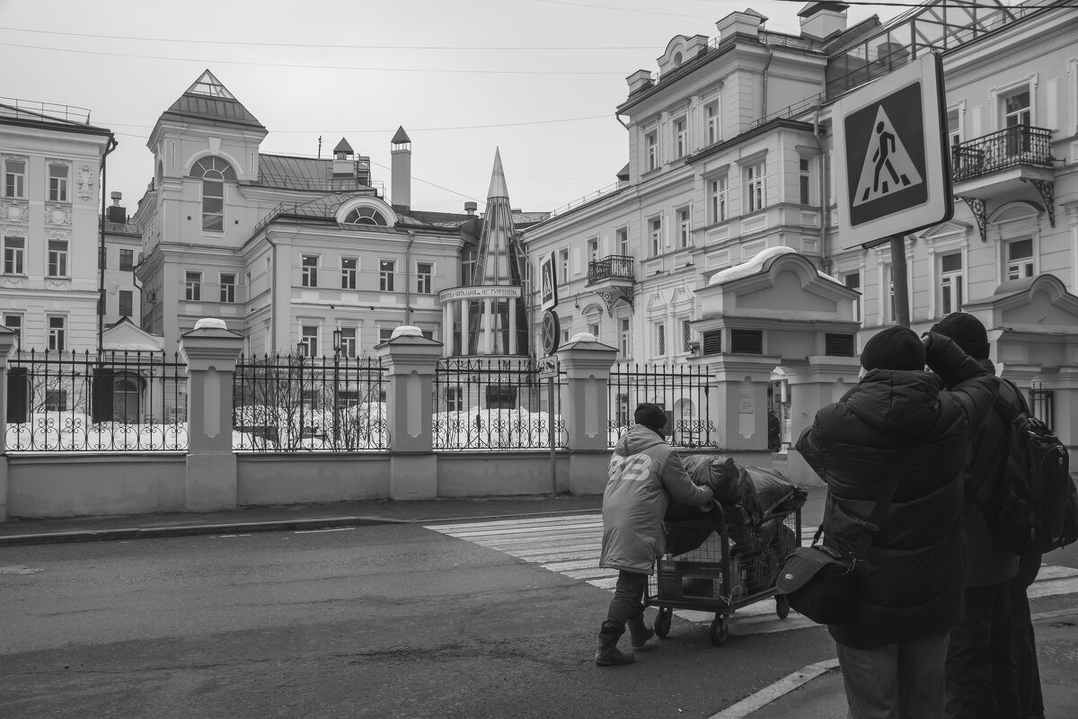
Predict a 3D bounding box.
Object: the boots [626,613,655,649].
[{"bbox_3d":[0.664,1.787,6.520,0.115,0.240,0.265,-3,-5,38],"label":"boots"}]

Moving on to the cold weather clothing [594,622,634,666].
[{"bbox_3d":[0.465,1.733,6.050,0.265,0.265,0.110,2,-4,-40],"label":"cold weather clothing"}]

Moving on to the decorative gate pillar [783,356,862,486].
[{"bbox_3d":[6.420,1.383,22.200,1.350,2.870,1.200,2,-4,-23],"label":"decorative gate pillar"}]

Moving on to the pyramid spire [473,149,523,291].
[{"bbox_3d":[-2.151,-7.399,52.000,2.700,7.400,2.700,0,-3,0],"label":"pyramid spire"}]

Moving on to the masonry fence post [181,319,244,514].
[{"bbox_3d":[-5.304,0.875,16.050,0.920,3.050,0.920,1,-3,-19],"label":"masonry fence post"}]

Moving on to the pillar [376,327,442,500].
[{"bbox_3d":[-2.239,0.917,17.100,0.920,2.950,0.920,1,-3,-19],"label":"pillar"}]

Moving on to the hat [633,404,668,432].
[{"bbox_3d":[0.724,0.375,6.400,0.200,0.190,0.230,-3,-4,37],"label":"hat"}]

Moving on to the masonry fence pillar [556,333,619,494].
[{"bbox_3d":[0.869,0.985,18.200,0.920,2.950,0.920,1,-3,-19],"label":"masonry fence pillar"}]

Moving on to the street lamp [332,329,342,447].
[{"bbox_3d":[-6.327,0.883,31.000,0.280,3.700,0.280,2,-4,-23],"label":"street lamp"}]

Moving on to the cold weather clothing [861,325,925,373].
[{"bbox_3d":[1.105,-0.032,3.100,0.205,0.185,0.230,1,-4,-9],"label":"cold weather clothing"}]

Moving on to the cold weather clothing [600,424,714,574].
[{"bbox_3d":[0.765,0.888,6.420,0.550,0.930,0.600,-3,-5,35],"label":"cold weather clothing"}]

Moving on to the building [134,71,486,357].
[{"bbox_3d":[-15.500,-6.084,64.500,18.500,24.500,19.000,2,-4,-24],"label":"building"}]

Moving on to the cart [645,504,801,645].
[{"bbox_3d":[1.400,1.510,7.320,0.660,0.930,1.270,-3,-5,35],"label":"cart"}]

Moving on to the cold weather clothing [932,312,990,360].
[{"bbox_3d":[1.473,-0.080,3.450,0.200,0.185,0.230,2,-4,-37],"label":"cold weather clothing"}]

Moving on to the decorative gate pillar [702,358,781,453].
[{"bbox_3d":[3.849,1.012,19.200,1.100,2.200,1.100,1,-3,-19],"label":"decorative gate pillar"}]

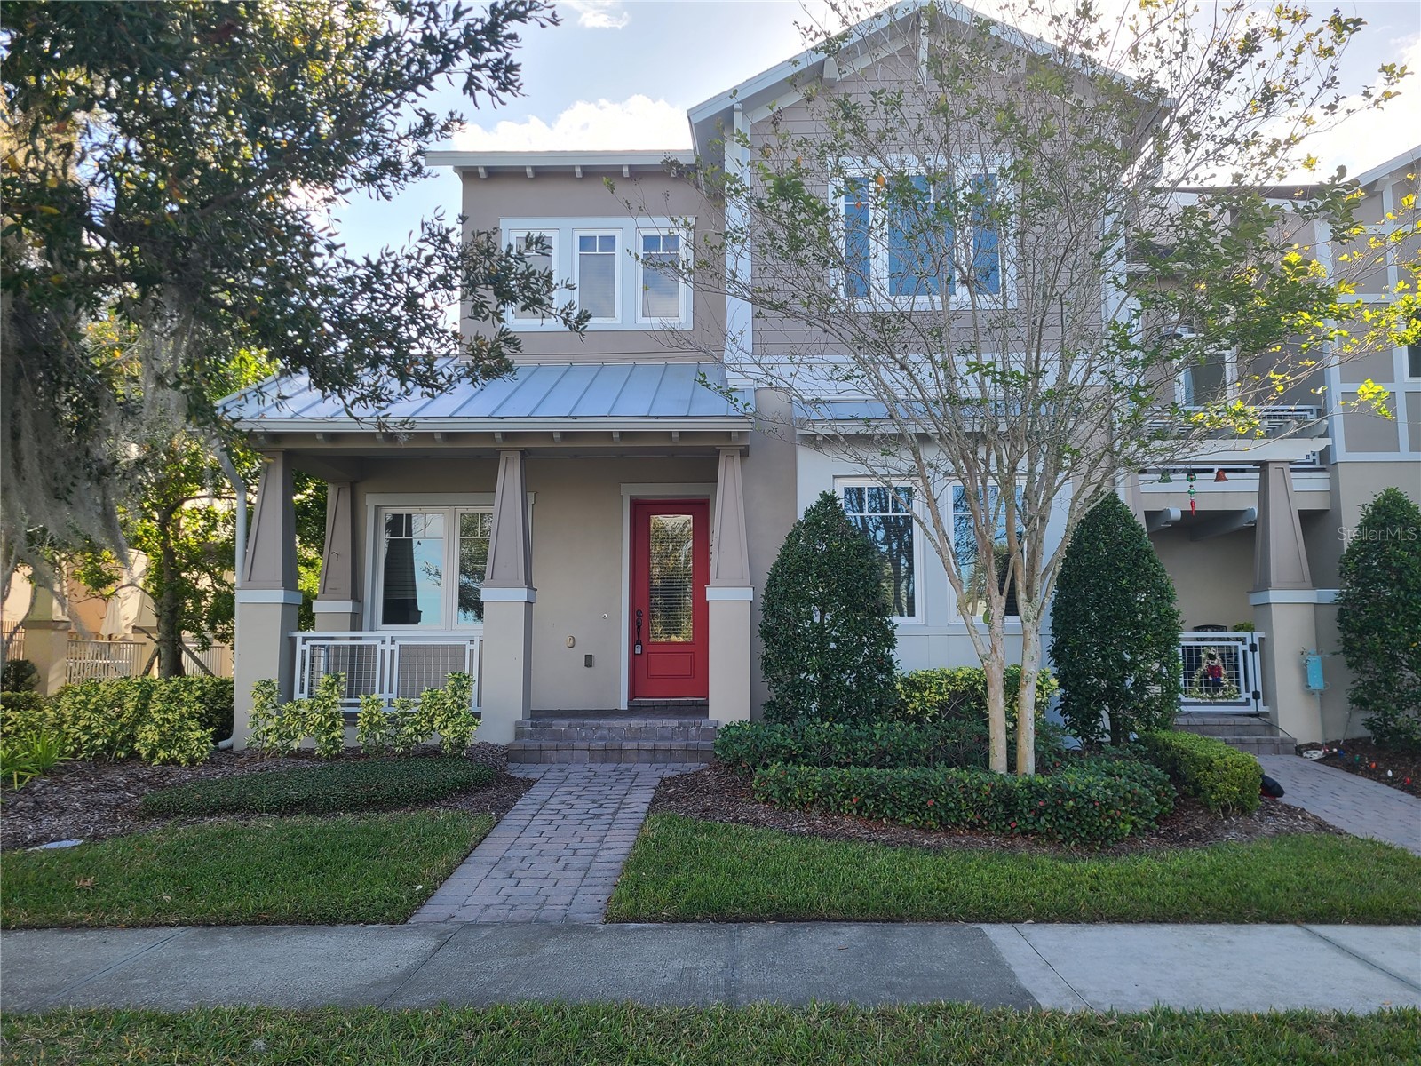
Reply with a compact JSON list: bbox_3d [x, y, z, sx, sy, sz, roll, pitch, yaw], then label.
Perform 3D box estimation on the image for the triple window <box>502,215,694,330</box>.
[{"bbox_3d":[-1.419,-3.271,13.445,2.425,1.485,0.120,0,-7,1],"label":"triple window"}]

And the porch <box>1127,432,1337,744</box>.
[{"bbox_3d":[5.223,0.639,11.738,2.150,3.130,2.350,0,-7,1],"label":"porch"}]

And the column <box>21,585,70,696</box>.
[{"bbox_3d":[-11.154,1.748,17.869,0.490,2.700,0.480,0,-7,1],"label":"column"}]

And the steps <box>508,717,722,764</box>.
[{"bbox_3d":[-0.914,2.018,10.377,1.980,0.380,0.650,0,-7,1],"label":"steps"}]

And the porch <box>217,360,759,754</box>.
[{"bbox_3d":[-2.180,-0.038,11.706,5.310,4.610,2.750,0,-7,1],"label":"porch"}]

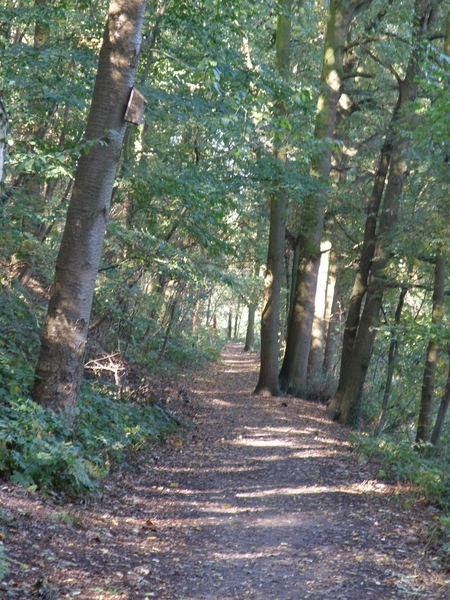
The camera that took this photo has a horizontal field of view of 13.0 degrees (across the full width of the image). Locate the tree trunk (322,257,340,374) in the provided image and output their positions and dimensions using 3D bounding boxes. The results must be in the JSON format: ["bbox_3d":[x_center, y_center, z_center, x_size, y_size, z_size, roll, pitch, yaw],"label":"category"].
[{"bbox_3d":[2.587,0.377,48.000,0.279,2.866,0.279,3,0,0],"label":"tree trunk"}]

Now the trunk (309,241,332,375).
[{"bbox_3d":[2.200,0.221,46.000,0.314,3.213,0.314,4,0,0],"label":"trunk"}]

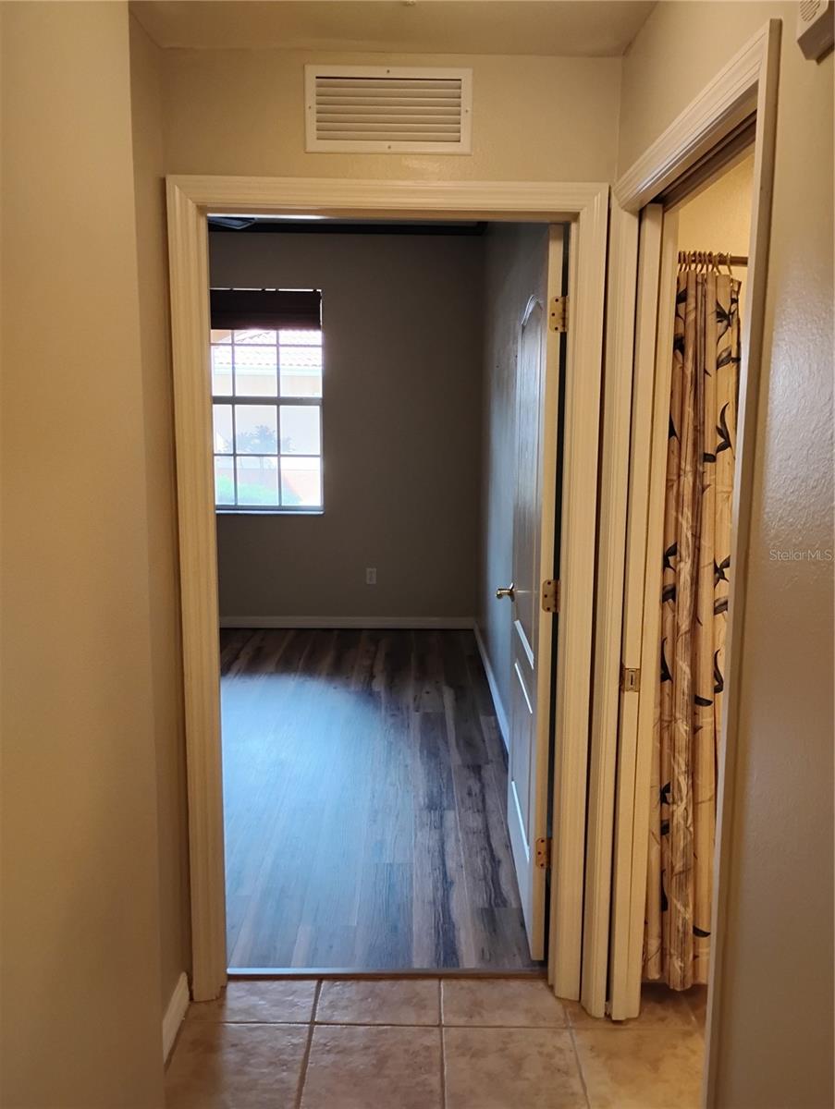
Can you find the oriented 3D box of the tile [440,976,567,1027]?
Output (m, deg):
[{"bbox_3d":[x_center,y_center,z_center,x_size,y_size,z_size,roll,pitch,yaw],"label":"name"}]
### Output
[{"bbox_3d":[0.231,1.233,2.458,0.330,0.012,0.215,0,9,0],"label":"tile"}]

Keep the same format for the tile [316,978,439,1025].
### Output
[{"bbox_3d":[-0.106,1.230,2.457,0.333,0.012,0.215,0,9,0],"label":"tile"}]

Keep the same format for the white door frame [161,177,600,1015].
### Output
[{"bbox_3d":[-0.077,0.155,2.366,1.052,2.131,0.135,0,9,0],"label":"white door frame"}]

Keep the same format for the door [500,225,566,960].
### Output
[{"bbox_3d":[0.368,0.104,2.913,0.042,2.035,0.895,1,9,1],"label":"door"}]

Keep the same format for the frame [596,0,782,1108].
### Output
[{"bbox_3d":[0.521,0.252,1.812,0.135,2.110,0.965,0,9,0],"label":"frame"}]

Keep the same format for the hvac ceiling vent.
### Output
[{"bbox_3d":[-0.068,-1.053,2.126,0.393,0.192,0.025,0,9,0],"label":"hvac ceiling vent"}]

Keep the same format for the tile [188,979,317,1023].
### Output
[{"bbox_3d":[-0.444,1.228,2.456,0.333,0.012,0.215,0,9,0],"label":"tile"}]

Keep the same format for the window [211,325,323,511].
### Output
[{"bbox_3d":[-1.154,-1.090,6.593,0.930,1.500,0.090,0,9,0],"label":"window"}]

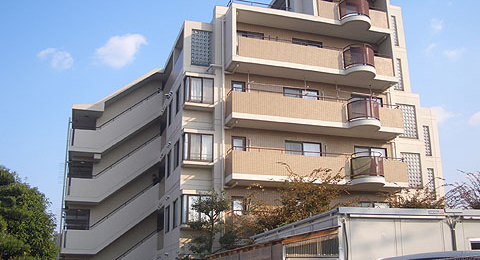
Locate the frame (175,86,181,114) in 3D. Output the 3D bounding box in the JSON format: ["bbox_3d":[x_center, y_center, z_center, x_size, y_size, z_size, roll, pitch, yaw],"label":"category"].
[{"bbox_3d":[-3.083,-1.445,24.713,0.116,1.342,1.593,5,-17,-17],"label":"frame"}]

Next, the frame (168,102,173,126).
[{"bbox_3d":[-3.775,-0.841,26.787,0.116,1.342,1.400,5,-17,-17],"label":"frame"}]

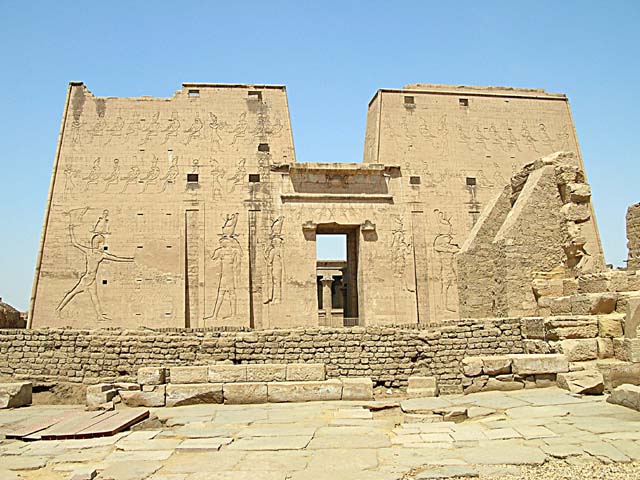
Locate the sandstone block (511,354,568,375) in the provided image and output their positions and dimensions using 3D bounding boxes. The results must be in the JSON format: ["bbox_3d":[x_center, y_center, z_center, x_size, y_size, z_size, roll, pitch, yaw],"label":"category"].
[{"bbox_3d":[4.587,2.675,14.271,1.170,0.325,0.620,0,-6,-10],"label":"sandstone block"}]

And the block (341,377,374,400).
[{"bbox_3d":[0.741,3.091,13.772,0.637,0.385,0.750,-1,-7,-3],"label":"block"}]

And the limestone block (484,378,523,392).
[{"bbox_3d":[3.862,3.057,14.139,0.720,0.270,0.420,0,-6,-10],"label":"limestone block"}]

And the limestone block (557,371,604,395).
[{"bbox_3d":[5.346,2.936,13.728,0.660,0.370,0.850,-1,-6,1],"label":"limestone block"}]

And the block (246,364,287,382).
[{"bbox_3d":[-1.136,2.831,14.237,0.815,0.346,0.580,-1,-7,-3],"label":"block"}]

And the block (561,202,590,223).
[{"bbox_3d":[7.264,-0.744,19.070,0.724,0.543,0.550,0,-7,-8],"label":"block"}]

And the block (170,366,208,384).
[{"bbox_3d":[-2.606,2.710,13.408,0.744,0.316,0.420,0,-7,-5],"label":"block"}]

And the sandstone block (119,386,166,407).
[{"bbox_3d":[-3.548,3.156,13.622,0.875,0.400,0.750,-1,-7,-3],"label":"sandstone block"}]

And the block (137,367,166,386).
[{"bbox_3d":[-3.548,2.852,14.037,0.449,0.360,0.580,-1,-7,-3],"label":"block"}]

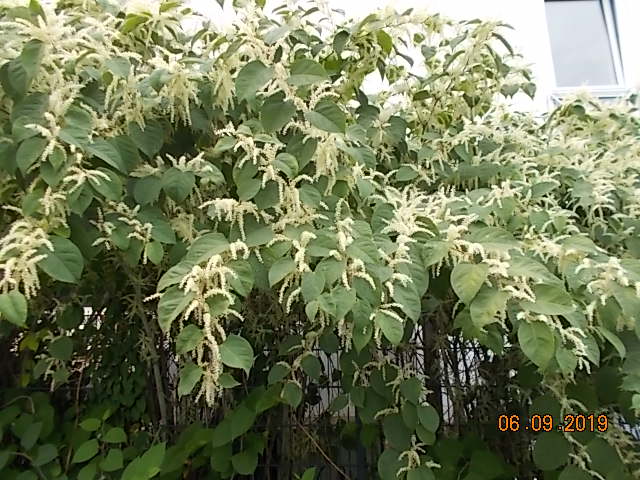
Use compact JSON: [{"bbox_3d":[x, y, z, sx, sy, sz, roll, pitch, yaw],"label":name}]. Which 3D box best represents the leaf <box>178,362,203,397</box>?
[{"bbox_3d":[-0.498,0.537,1.850,0.083,0.136,0.030,27,-33,8],"label":"leaf"}]

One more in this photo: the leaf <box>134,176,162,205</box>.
[{"bbox_3d":[-0.707,-0.204,2.000,0.129,0.132,0.029,-5,-15,-23],"label":"leaf"}]

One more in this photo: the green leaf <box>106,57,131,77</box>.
[{"bbox_3d":[-0.822,-0.704,1.950,0.105,0.089,0.030,0,-6,-26],"label":"green leaf"}]

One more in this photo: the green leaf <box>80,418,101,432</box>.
[{"bbox_3d":[-1.122,0.907,2.350,0.089,0.070,0.025,9,-46,-21],"label":"green leaf"}]

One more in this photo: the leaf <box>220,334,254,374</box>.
[{"bbox_3d":[-0.278,0.386,1.620,0.107,0.141,0.031,-33,-24,-29],"label":"leaf"}]

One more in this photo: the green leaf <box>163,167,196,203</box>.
[{"bbox_3d":[-0.570,-0.225,1.950,0.138,0.150,0.033,0,-16,-18],"label":"green leaf"}]

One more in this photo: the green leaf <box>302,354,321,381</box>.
[{"bbox_3d":[-0.035,0.517,1.950,0.081,0.116,0.030,-24,-24,-13],"label":"green leaf"}]

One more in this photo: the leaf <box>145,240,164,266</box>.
[{"bbox_3d":[-0.637,0.048,1.850,0.070,0.098,0.021,-12,-19,-25],"label":"leaf"}]

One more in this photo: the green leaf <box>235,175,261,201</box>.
[{"bbox_3d":[-0.264,-0.191,1.750,0.091,0.102,0.030,9,-10,-8],"label":"green leaf"}]

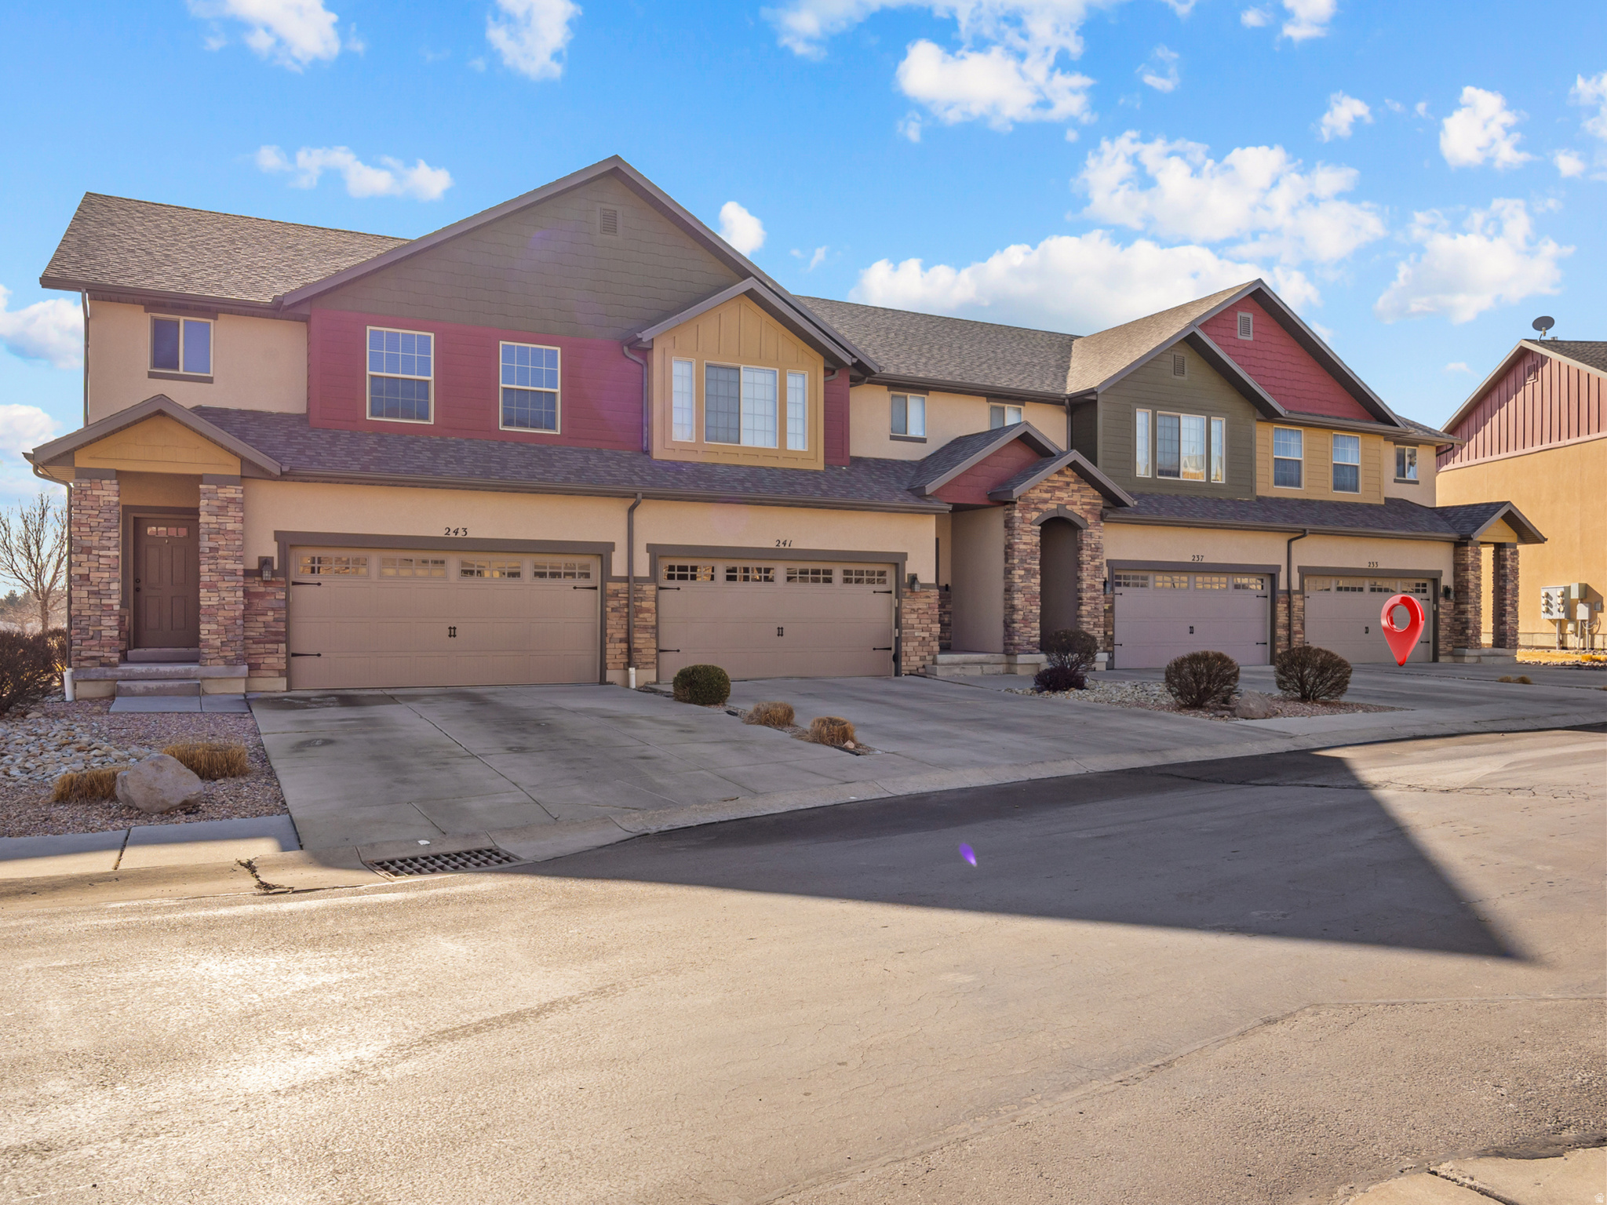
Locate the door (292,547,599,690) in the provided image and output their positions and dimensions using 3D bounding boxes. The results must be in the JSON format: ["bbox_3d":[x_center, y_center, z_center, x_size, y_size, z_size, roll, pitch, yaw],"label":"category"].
[{"bbox_3d":[-5.563,0.262,19.237,4.798,2.141,0.101,1,-1,-27],"label":"door"}]

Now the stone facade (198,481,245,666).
[{"bbox_3d":[-8.453,-0.380,17.527,0.595,2.608,0.502,1,-1,-27],"label":"stone facade"}]

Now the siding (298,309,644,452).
[{"bbox_3d":[-5.410,-3.742,20.689,5.679,1.927,0.101,1,-1,-27],"label":"siding"}]

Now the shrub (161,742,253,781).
[{"bbox_3d":[-5.602,1.493,11.350,0.815,0.283,0.720,1,-1,-28],"label":"shrub"}]

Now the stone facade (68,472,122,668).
[{"bbox_3d":[-9.938,-0.431,16.981,0.563,2.663,0.580,1,-1,-27],"label":"stone facade"}]

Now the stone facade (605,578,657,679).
[{"bbox_3d":[-2.945,0.446,20.473,0.902,1.676,0.200,1,-1,-27],"label":"stone facade"}]

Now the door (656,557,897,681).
[{"bbox_3d":[-0.384,0.315,21.850,4.816,2.145,0.100,1,-1,-27],"label":"door"}]

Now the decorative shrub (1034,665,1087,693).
[{"bbox_3d":[4.509,1.345,21.200,0.906,0.450,0.850,0,-1,0],"label":"decorative shrub"}]

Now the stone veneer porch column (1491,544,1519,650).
[{"bbox_3d":[18.554,-0.157,31.901,0.568,2.781,0.426,0,-1,-28],"label":"stone veneer porch column"}]

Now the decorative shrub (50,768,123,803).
[{"bbox_3d":[-6.198,1.592,10.500,0.583,0.290,0.500,1,-1,-30],"label":"decorative shrub"}]

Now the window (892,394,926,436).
[{"bbox_3d":[2.283,-4.061,26.125,0.926,0.909,0.101,1,-1,-27],"label":"window"}]

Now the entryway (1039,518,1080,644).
[{"bbox_3d":[5.129,-0.348,24.815,1.024,2.783,0.452,1,-1,-27],"label":"entryway"}]

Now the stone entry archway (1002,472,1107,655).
[{"bbox_3d":[5.110,-0.833,24.474,2.320,3.720,0.460,1,-1,-28],"label":"stone entry archway"}]

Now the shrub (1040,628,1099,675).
[{"bbox_3d":[5.128,0.989,23.200,1.110,0.941,1.050,0,0,0],"label":"shrub"}]

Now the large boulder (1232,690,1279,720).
[{"bbox_3d":[6.703,1.527,17.900,0.645,0.410,0.500,1,-1,-27],"label":"large boulder"}]

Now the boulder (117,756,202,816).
[{"bbox_3d":[-5.443,1.538,10.200,0.665,0.470,0.520,1,-1,-28],"label":"boulder"}]

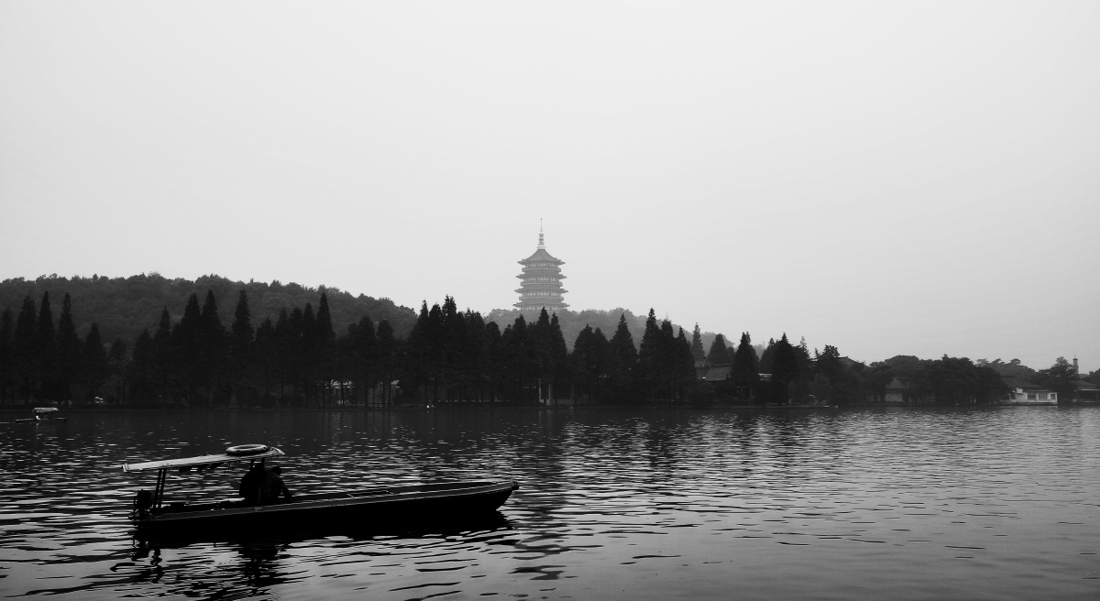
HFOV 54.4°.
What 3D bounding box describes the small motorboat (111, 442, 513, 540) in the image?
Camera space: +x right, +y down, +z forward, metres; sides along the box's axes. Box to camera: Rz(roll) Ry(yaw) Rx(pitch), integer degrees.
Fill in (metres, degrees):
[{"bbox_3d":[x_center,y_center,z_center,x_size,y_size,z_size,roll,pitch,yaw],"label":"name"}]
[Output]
[{"bbox_3d":[-4.058,3.450,20.283,7.503,1.480,1.600,2,-6,-24],"label":"small motorboat"}]

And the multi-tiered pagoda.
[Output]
[{"bbox_3d":[-4.320,-8.613,556.776,32.000,69.000,32.000,0,-5,0],"label":"multi-tiered pagoda"}]

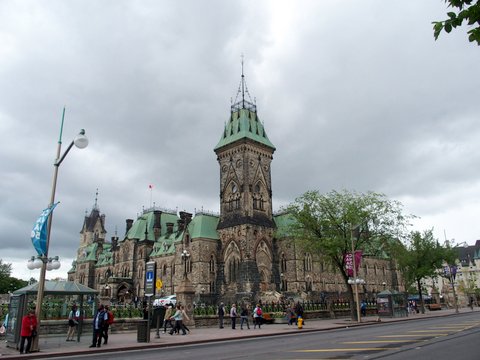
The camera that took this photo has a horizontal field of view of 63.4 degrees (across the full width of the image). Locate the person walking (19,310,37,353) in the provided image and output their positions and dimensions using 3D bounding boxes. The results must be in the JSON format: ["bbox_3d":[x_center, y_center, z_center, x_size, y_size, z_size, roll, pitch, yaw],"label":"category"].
[{"bbox_3d":[-8.186,5.874,15.090,0.560,1.597,0.420,16,-24,-42],"label":"person walking"}]

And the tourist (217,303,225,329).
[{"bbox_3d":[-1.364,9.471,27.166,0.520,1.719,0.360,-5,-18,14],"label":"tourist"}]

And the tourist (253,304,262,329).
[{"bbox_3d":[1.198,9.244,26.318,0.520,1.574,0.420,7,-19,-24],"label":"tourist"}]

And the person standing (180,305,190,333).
[{"bbox_3d":[-3.234,8.209,22.785,0.750,1.575,0.500,8,-19,-27],"label":"person standing"}]

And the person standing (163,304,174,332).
[{"bbox_3d":[-4.298,8.450,23.691,0.620,1.685,0.500,9,-20,-29],"label":"person standing"}]

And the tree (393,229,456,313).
[{"bbox_3d":[21.988,11.014,47.996,7.400,10.498,7.400,16,-24,-42],"label":"tree"}]

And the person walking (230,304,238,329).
[{"bbox_3d":[-0.391,9.848,28.069,0.520,1.660,0.450,-11,-20,30],"label":"person walking"}]

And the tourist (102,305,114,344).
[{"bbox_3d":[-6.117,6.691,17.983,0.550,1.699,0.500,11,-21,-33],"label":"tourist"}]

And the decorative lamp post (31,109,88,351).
[{"bbox_3d":[-8.366,1.664,17.625,1.600,11.200,2.400,16,-24,-42],"label":"decorative lamp post"}]

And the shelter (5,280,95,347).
[{"bbox_3d":[-8.694,6.288,18.468,3.566,2.830,1.942,14,-23,-40],"label":"shelter"}]

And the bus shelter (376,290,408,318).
[{"bbox_3d":[15.818,12.864,40.409,3.700,2.627,1.662,16,-24,-42],"label":"bus shelter"}]

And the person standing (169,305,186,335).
[{"bbox_3d":[-3.750,8.509,23.669,0.750,1.660,0.550,16,-24,-42],"label":"person standing"}]

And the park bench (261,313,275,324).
[{"bbox_3d":[2.371,12.080,33.941,1.500,0.870,0.650,16,-24,-42],"label":"park bench"}]

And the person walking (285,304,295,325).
[{"bbox_3d":[4.064,10.886,31.587,0.500,1.660,0.520,16,-24,-42],"label":"person walking"}]

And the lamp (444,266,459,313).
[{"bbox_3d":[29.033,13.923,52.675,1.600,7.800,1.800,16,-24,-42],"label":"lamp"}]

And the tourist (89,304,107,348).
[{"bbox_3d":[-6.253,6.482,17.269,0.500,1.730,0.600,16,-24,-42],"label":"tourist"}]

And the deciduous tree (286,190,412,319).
[{"bbox_3d":[10.768,7.276,39.329,11.500,13.000,11.500,16,-24,-42],"label":"deciduous tree"}]

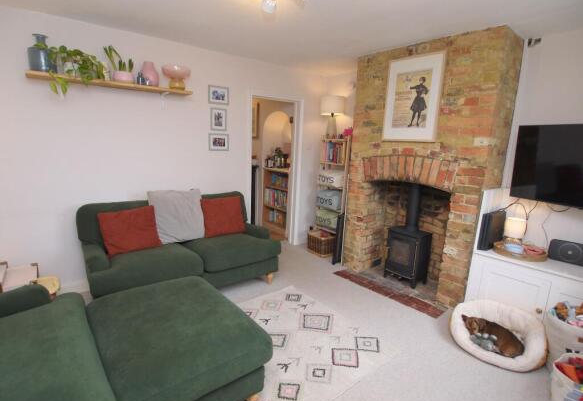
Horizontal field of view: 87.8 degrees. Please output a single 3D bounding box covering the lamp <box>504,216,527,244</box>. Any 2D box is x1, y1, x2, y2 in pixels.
[{"bbox_3d":[2.003,0.292,2.724,0.155,0.290,0.155,-9,15,-41],"label":"lamp"}]

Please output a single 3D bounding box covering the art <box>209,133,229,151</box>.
[{"bbox_3d":[-0.764,-0.617,3.227,0.227,0.176,0.020,-8,15,-39],"label":"art"}]

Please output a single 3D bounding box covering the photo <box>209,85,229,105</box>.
[{"bbox_3d":[-0.747,-1.087,3.136,0.223,0.175,0.020,-8,15,-39],"label":"photo"}]

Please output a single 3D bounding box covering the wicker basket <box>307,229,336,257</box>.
[{"bbox_3d":[0.378,0.567,4.044,0.277,0.230,0.376,-7,14,-40],"label":"wicker basket"}]

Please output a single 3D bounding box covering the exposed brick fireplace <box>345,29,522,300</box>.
[{"bbox_3d":[1.282,-0.280,3.083,0.483,2.319,1.341,-7,14,-40],"label":"exposed brick fireplace"}]

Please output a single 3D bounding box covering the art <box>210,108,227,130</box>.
[{"bbox_3d":[-0.759,-0.844,3.180,0.177,0.223,0.020,-8,15,-39],"label":"art"}]

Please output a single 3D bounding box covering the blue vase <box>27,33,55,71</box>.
[{"bbox_3d":[-1.799,-1.044,2.191,0.163,0.253,0.163,-7,14,-40],"label":"blue vase"}]

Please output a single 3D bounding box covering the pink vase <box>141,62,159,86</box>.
[{"bbox_3d":[-1.218,-1.082,2.612,0.140,0.210,0.140,-8,15,-39],"label":"pink vase"}]

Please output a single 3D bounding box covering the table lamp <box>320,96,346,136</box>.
[{"bbox_3d":[0.522,-1.045,3.881,0.298,0.540,0.298,2,11,0],"label":"table lamp"}]

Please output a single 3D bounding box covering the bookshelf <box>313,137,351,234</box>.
[{"bbox_3d":[0.592,-0.068,3.988,0.298,1.512,0.440,-7,14,-40],"label":"bookshelf"}]

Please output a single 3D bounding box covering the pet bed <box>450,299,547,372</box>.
[{"bbox_3d":[1.522,0.961,2.233,0.670,0.200,0.600,-9,15,-41],"label":"pet bed"}]

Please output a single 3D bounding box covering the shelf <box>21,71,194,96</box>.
[{"bbox_3d":[-1.444,-0.953,2.540,1.186,0.031,0.199,-7,14,-40],"label":"shelf"}]

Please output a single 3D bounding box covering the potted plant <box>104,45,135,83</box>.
[{"bbox_3d":[-1.418,-1.100,2.501,0.220,0.260,0.170,-7,14,-40],"label":"potted plant"}]

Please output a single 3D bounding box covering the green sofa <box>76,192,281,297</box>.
[{"bbox_3d":[-0.951,0.437,2.812,1.597,0.856,0.824,-7,14,-40],"label":"green sofa"}]

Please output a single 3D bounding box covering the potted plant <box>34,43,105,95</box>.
[{"bbox_3d":[-1.627,-0.957,2.255,0.410,0.330,0.220,-8,15,-39],"label":"potted plant"}]

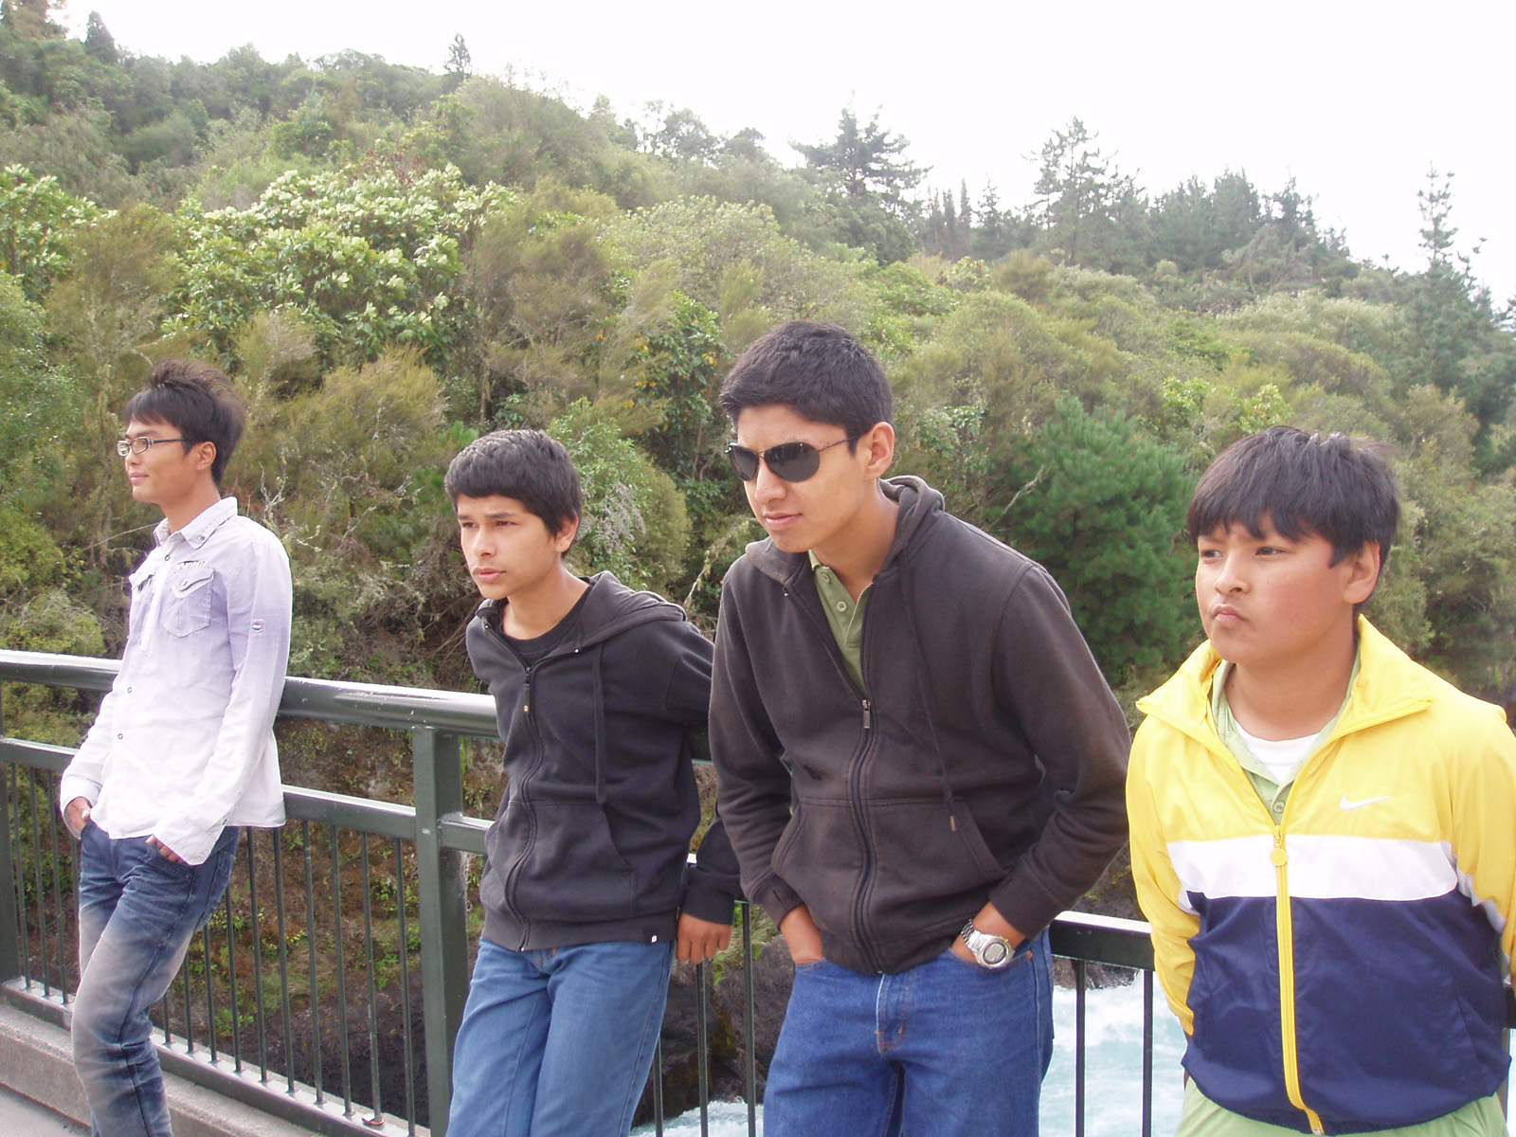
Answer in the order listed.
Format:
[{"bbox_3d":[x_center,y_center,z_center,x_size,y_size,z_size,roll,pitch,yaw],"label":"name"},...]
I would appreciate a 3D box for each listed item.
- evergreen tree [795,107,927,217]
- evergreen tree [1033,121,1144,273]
[{"bbox_3d":[6.810,-26.510,101.370,8.590,8.440,8.590,-1,6,4],"label":"evergreen tree"},{"bbox_3d":[24.390,-27.870,114.140,8.210,11.320,8.210,0,6,12],"label":"evergreen tree"}]

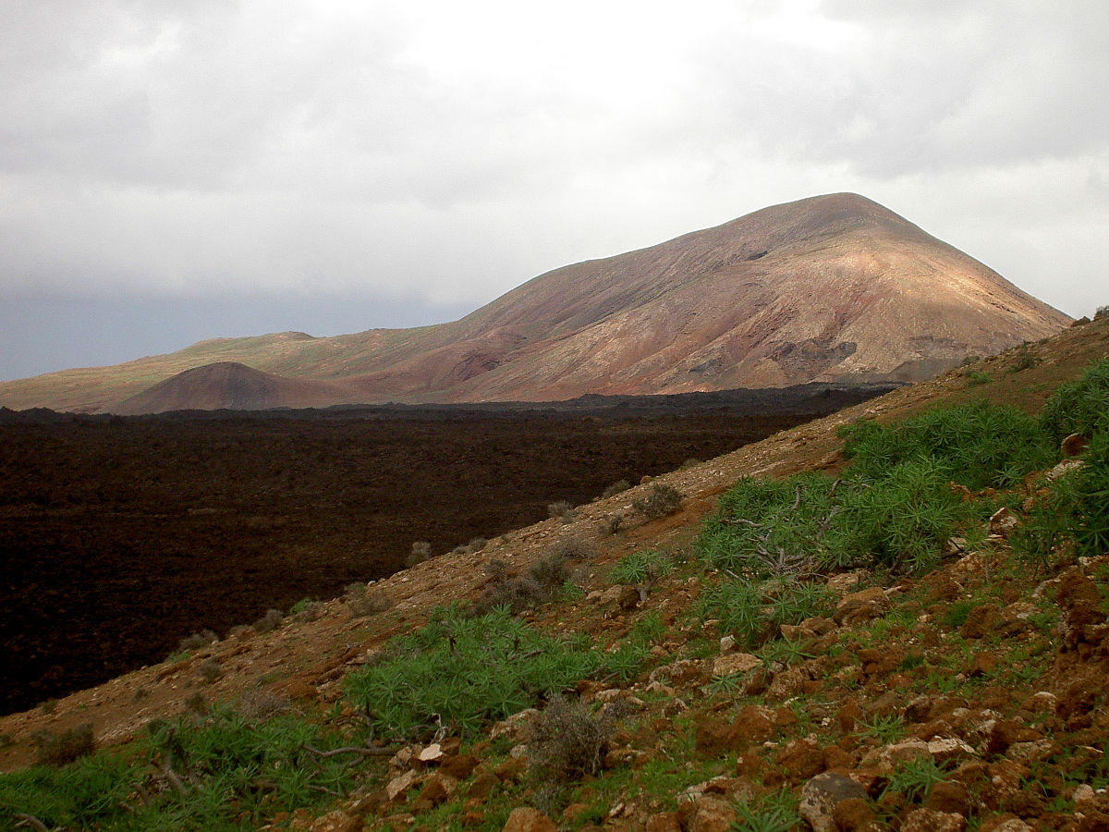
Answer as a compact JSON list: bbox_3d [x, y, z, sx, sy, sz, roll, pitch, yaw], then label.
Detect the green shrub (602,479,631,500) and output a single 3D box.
[{"bbox_3d":[0.733,0.877,39.000,0.353,0.236,0.318,0,0,0],"label":"green shrub"}]

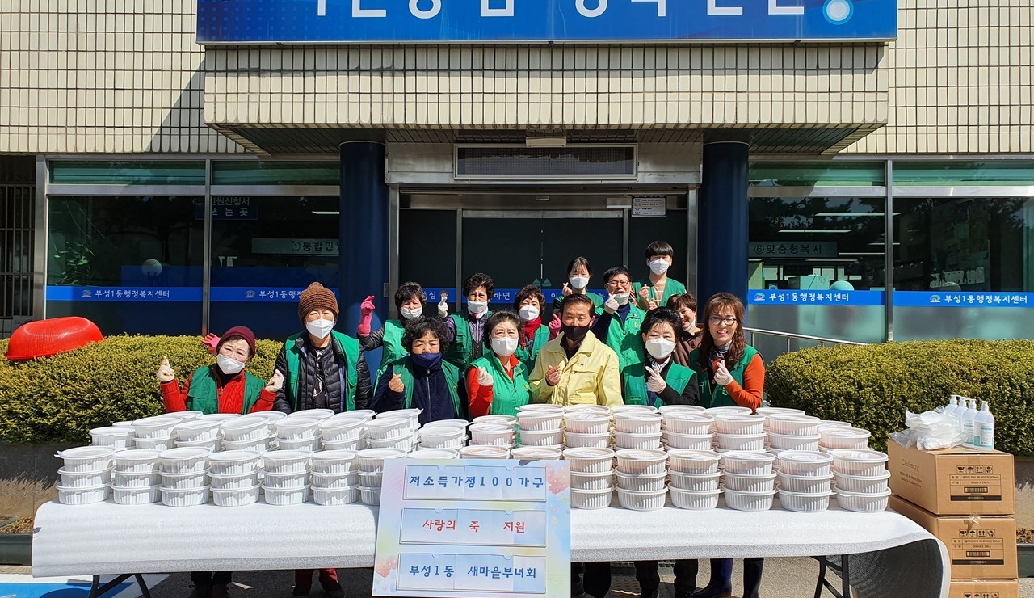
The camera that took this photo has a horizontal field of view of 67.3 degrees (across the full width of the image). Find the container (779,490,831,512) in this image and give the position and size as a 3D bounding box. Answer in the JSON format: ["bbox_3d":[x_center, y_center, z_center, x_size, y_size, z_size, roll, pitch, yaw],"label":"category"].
[{"bbox_3d":[1.228,0.849,3.310,0.215,0.074,0.215,1,-1,3],"label":"container"}]

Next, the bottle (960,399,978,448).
[{"bbox_3d":[1.876,0.514,3.200,0.072,0.192,0.070,1,-1,5],"label":"bottle"}]

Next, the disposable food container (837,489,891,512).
[{"bbox_3d":[1.437,0.827,3.224,0.216,0.083,0.216,1,-2,-2],"label":"disposable food container"}]

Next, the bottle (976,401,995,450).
[{"bbox_3d":[1.897,0.515,3.142,0.081,0.195,0.081,1,-2,-6],"label":"bottle"}]

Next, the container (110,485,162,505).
[{"bbox_3d":[-1.591,0.802,3.257,0.216,0.083,0.216,1,-2,-2],"label":"container"}]

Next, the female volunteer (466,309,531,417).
[{"bbox_3d":[-0.084,0.816,3.920,0.480,1.530,0.320,1,-1,0],"label":"female volunteer"}]

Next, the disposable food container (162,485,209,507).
[{"bbox_3d":[-1.477,0.865,3.450,0.215,0.074,0.215,1,-1,-3],"label":"disposable food container"}]

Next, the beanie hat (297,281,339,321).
[{"bbox_3d":[-1.046,0.006,4.080,0.208,0.200,0.230,1,-1,-5],"label":"beanie hat"}]

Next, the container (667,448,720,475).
[{"bbox_3d":[0.753,0.695,3.300,0.222,0.076,0.222,1,-1,2],"label":"container"}]

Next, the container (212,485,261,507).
[{"bbox_3d":[-1.252,0.865,3.450,0.215,0.074,0.215,1,-1,-3],"label":"container"}]

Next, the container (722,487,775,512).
[{"bbox_3d":[0.962,0.823,3.241,0.216,0.083,0.216,1,-2,-2],"label":"container"}]

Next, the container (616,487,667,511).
[{"bbox_3d":[0.520,0.819,3.236,0.216,0.083,0.216,1,-2,-2],"label":"container"}]

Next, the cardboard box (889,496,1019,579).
[{"bbox_3d":[1.756,0.959,3.162,0.305,0.230,0.374,1,-1,-2],"label":"cardboard box"}]

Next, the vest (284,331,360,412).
[{"bbox_3d":[-1.025,0.473,4.080,0.410,0.620,0.290,1,-1,-3],"label":"vest"}]

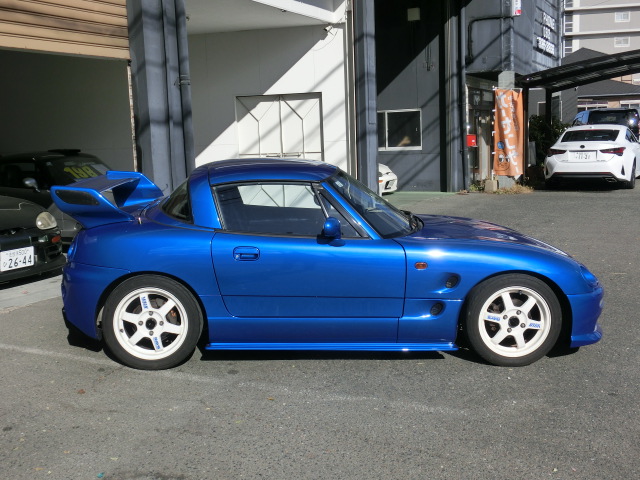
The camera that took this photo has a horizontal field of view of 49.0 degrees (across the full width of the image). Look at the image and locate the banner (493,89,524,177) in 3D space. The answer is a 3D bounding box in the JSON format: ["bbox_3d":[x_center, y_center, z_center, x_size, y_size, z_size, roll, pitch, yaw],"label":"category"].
[{"bbox_3d":[3.944,-2.249,14.700,0.630,1.800,0.080,-2,9,-3],"label":"banner"}]

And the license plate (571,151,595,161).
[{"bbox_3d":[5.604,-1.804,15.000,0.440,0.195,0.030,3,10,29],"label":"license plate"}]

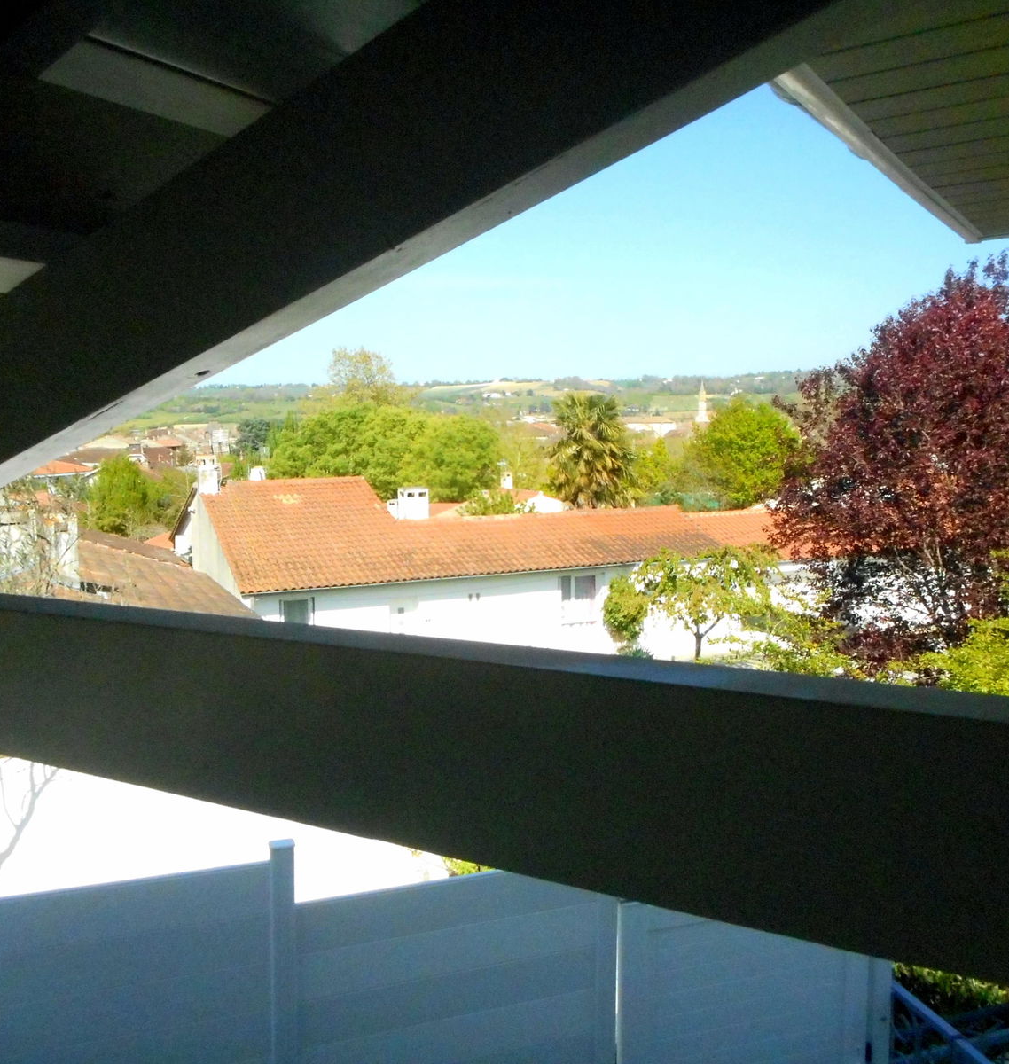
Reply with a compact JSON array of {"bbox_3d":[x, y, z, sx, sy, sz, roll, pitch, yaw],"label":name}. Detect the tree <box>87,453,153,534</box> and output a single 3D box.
[{"bbox_3d":[-16.086,-0.431,43.314,3.100,5.640,3.100,-2,7,-20],"label":"tree"}]

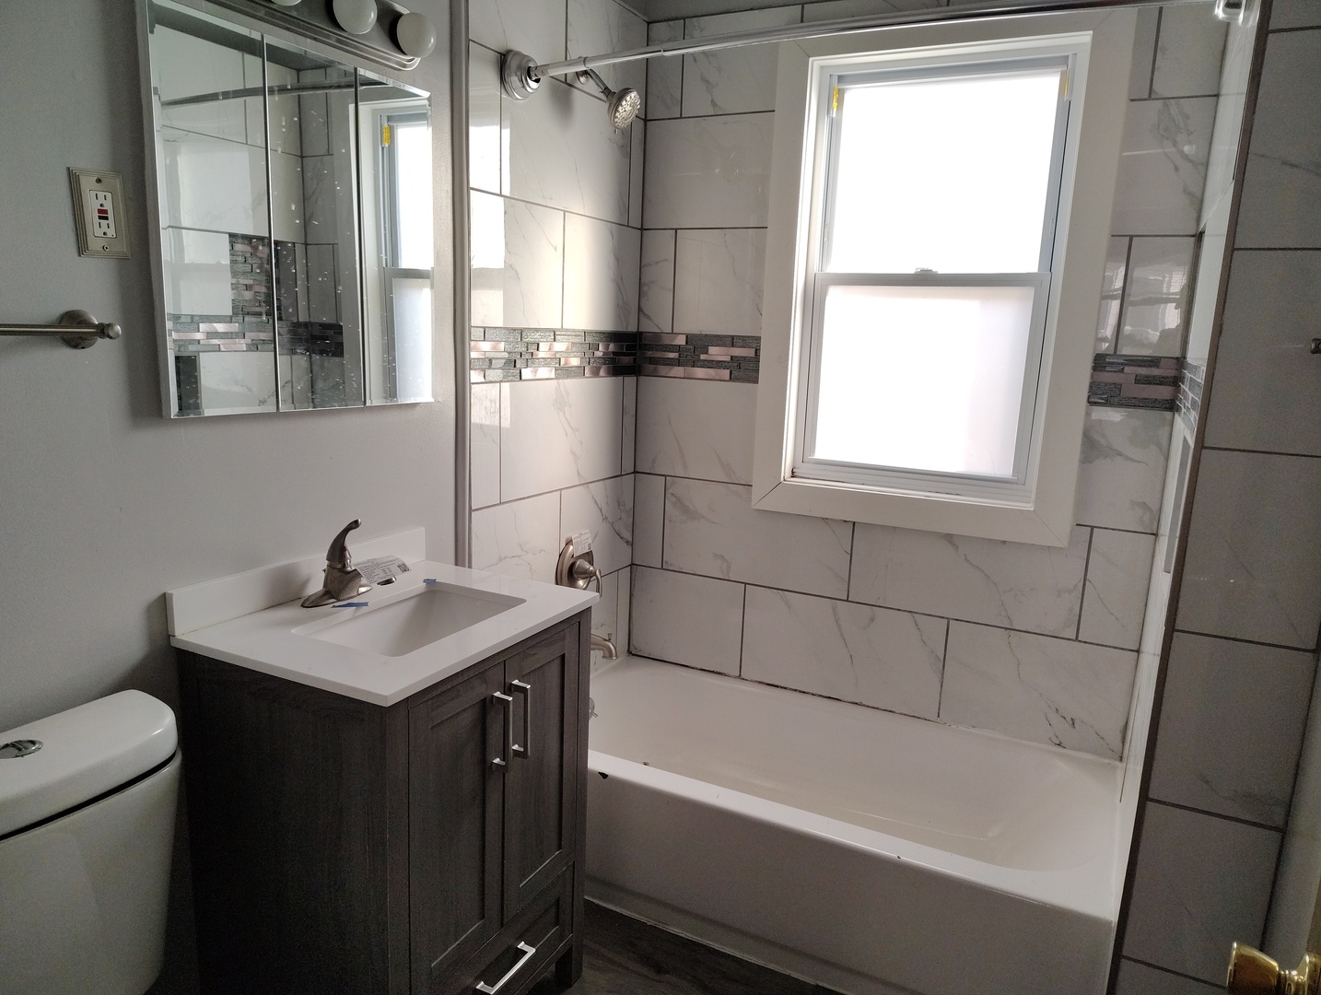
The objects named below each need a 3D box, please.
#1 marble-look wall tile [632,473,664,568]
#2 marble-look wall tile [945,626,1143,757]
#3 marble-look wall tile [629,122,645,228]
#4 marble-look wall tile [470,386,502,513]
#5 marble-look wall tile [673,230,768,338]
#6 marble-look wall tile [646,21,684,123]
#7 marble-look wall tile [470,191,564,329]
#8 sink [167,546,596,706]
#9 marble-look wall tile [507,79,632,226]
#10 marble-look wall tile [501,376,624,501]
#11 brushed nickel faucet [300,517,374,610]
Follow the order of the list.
[{"bbox_3d":[-0.035,0.075,2.925,0.106,0.300,0.010,8,12,26],"label":"marble-look wall tile"},{"bbox_3d":[0.998,0.509,2.449,0.461,0.297,0.010,7,12,27],"label":"marble-look wall tile"},{"bbox_3d":[-0.073,-0.957,2.709,0.010,0.307,0.081,8,12,27],"label":"marble-look wall tile"},{"bbox_3d":[-0.427,-0.126,2.235,0.010,0.300,0.107,8,12,27],"label":"marble-look wall tile"},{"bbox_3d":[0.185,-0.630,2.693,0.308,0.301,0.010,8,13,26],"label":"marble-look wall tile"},{"bbox_3d":[0.015,-1.238,2.667,0.114,0.261,0.010,8,12,26],"label":"marble-look wall tile"},{"bbox_3d":[-0.351,-0.578,2.280,0.010,0.303,0.380,7,12,27],"label":"marble-look wall tile"},{"bbox_3d":[-0.474,0.225,1.720,0.478,0.019,0.615,8,12,26],"label":"sink"},{"bbox_3d":[-0.233,-0.910,2.409,0.010,0.308,0.605,8,13,27],"label":"marble-look wall tile"},{"bbox_3d":[-0.261,-0.176,2.553,0.010,0.301,0.604,8,13,27],"label":"marble-look wall tile"},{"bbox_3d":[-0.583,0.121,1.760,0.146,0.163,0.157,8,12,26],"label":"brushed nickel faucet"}]

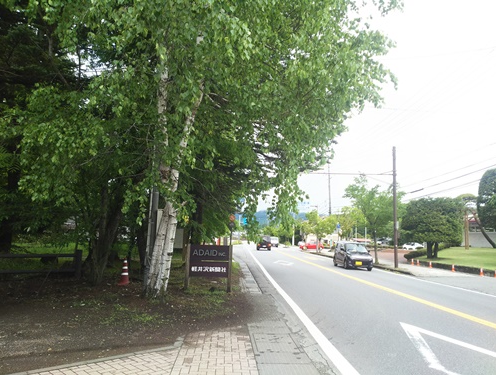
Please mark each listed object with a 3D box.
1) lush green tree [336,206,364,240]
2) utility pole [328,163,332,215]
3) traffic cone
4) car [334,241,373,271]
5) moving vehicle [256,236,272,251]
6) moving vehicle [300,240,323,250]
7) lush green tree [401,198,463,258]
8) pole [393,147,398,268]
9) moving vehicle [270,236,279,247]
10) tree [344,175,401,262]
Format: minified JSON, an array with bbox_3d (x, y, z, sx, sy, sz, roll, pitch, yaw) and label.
[{"bbox_3d":[8.820,3.873,32.000,2.500,4.300,2.500,2,-8,0],"label":"lush green tree"},{"bbox_3d":[10.959,2.505,50.000,0.320,12.000,0.320,2,-8,0],"label":"utility pole"},{"bbox_3d":[-3.415,2.297,10.300,0.370,0.730,0.370,2,-8,0],"label":"traffic cone"},{"bbox_3d":[6.258,4.000,22.400,1.480,1.620,3.400,2,-8,-1],"label":"car"},{"bbox_3d":[2.087,7.161,47.500,1.680,1.760,3.900,2,-8,-3],"label":"moving vehicle"},{"bbox_3d":[9.574,8.599,56.000,3.750,1.500,1.660,2,-8,-3],"label":"moving vehicle"},{"bbox_3d":[13.132,2.869,26.800,4.500,4.350,4.300,2,-8,0],"label":"lush green tree"},{"bbox_3d":[8.744,1.045,22.200,0.240,7.300,0.240,2,-8,0],"label":"pole"},{"bbox_3d":[4.943,10.006,69.000,1.620,1.900,3.900,2,-8,-3],"label":"moving vehicle"},{"bbox_3d":[8.523,2.085,25.300,4.000,6.000,3.900,2,-8,0],"label":"tree"}]

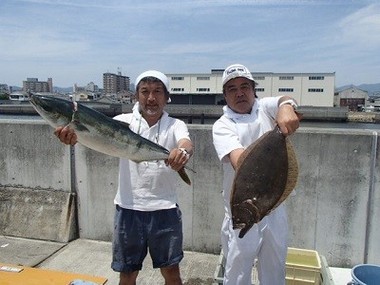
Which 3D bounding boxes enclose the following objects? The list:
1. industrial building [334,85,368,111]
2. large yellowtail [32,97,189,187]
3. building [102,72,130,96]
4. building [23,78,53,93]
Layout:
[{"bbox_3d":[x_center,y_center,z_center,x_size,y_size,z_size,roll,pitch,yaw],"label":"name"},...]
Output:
[{"bbox_3d":[53.743,-14.620,103.862,8.800,7.531,13.000,1,7,11],"label":"industrial building"},{"bbox_3d":[-0.385,-0.019,1.500,0.900,0.205,0.130,29,3,-5],"label":"large yellowtail"},{"bbox_3d":[-87.209,-59.918,355.068,14.000,34.032,32.000,2,7,15],"label":"building"},{"bbox_3d":[-201.429,-65.008,404.859,32.000,32.288,15.000,-3,8,-23],"label":"building"}]

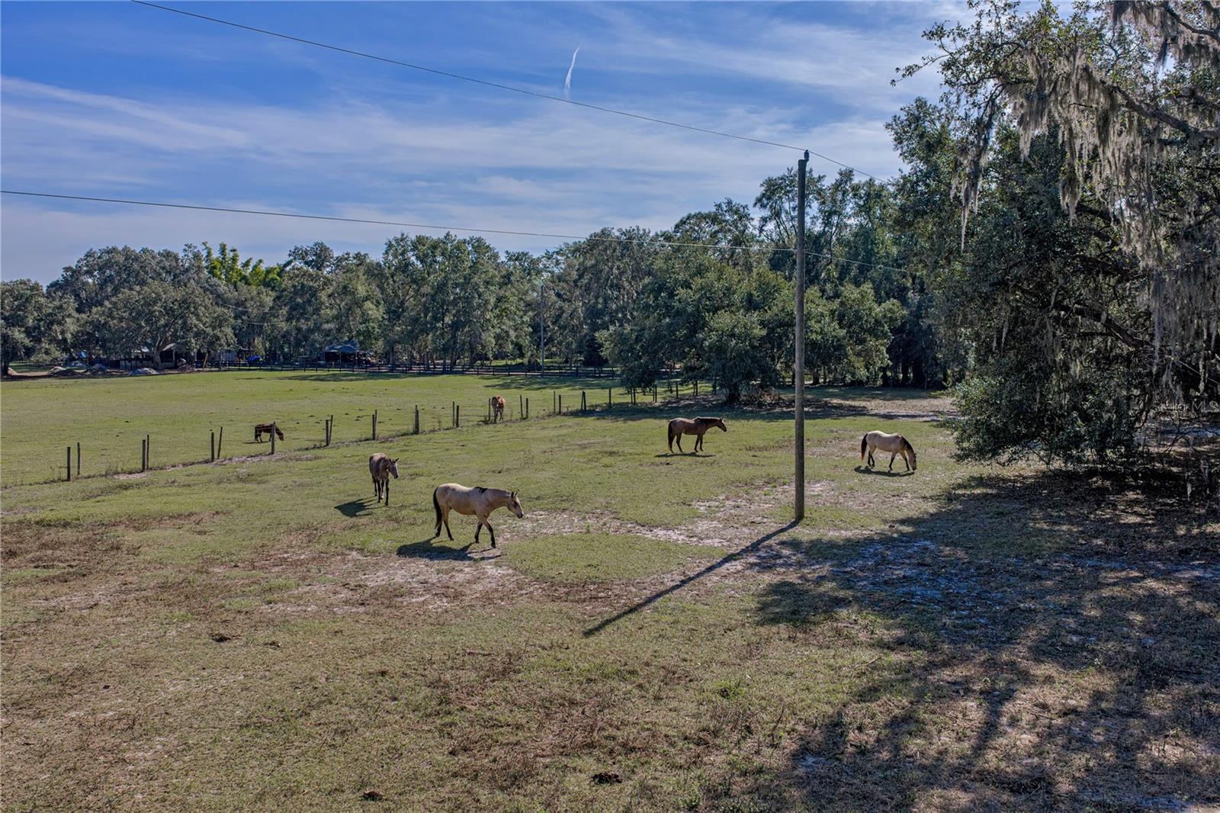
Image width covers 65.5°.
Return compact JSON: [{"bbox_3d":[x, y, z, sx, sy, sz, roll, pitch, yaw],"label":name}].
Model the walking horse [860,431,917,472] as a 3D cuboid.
[{"bbox_3d":[11.019,1.750,37.545,2.200,1.450,0.600,3,6,38],"label":"walking horse"}]

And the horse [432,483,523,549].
[{"bbox_3d":[-3.409,2.720,24.242,2.520,1.520,0.600,3,5,32],"label":"horse"}]

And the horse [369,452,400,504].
[{"bbox_3d":[-7.297,2.319,30.844,0.660,1.480,2.150,-2,5,-24],"label":"horse"}]

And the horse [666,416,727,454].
[{"bbox_3d":[3.870,1.252,41.742,2.620,1.530,0.600,-1,4,-8],"label":"horse"}]

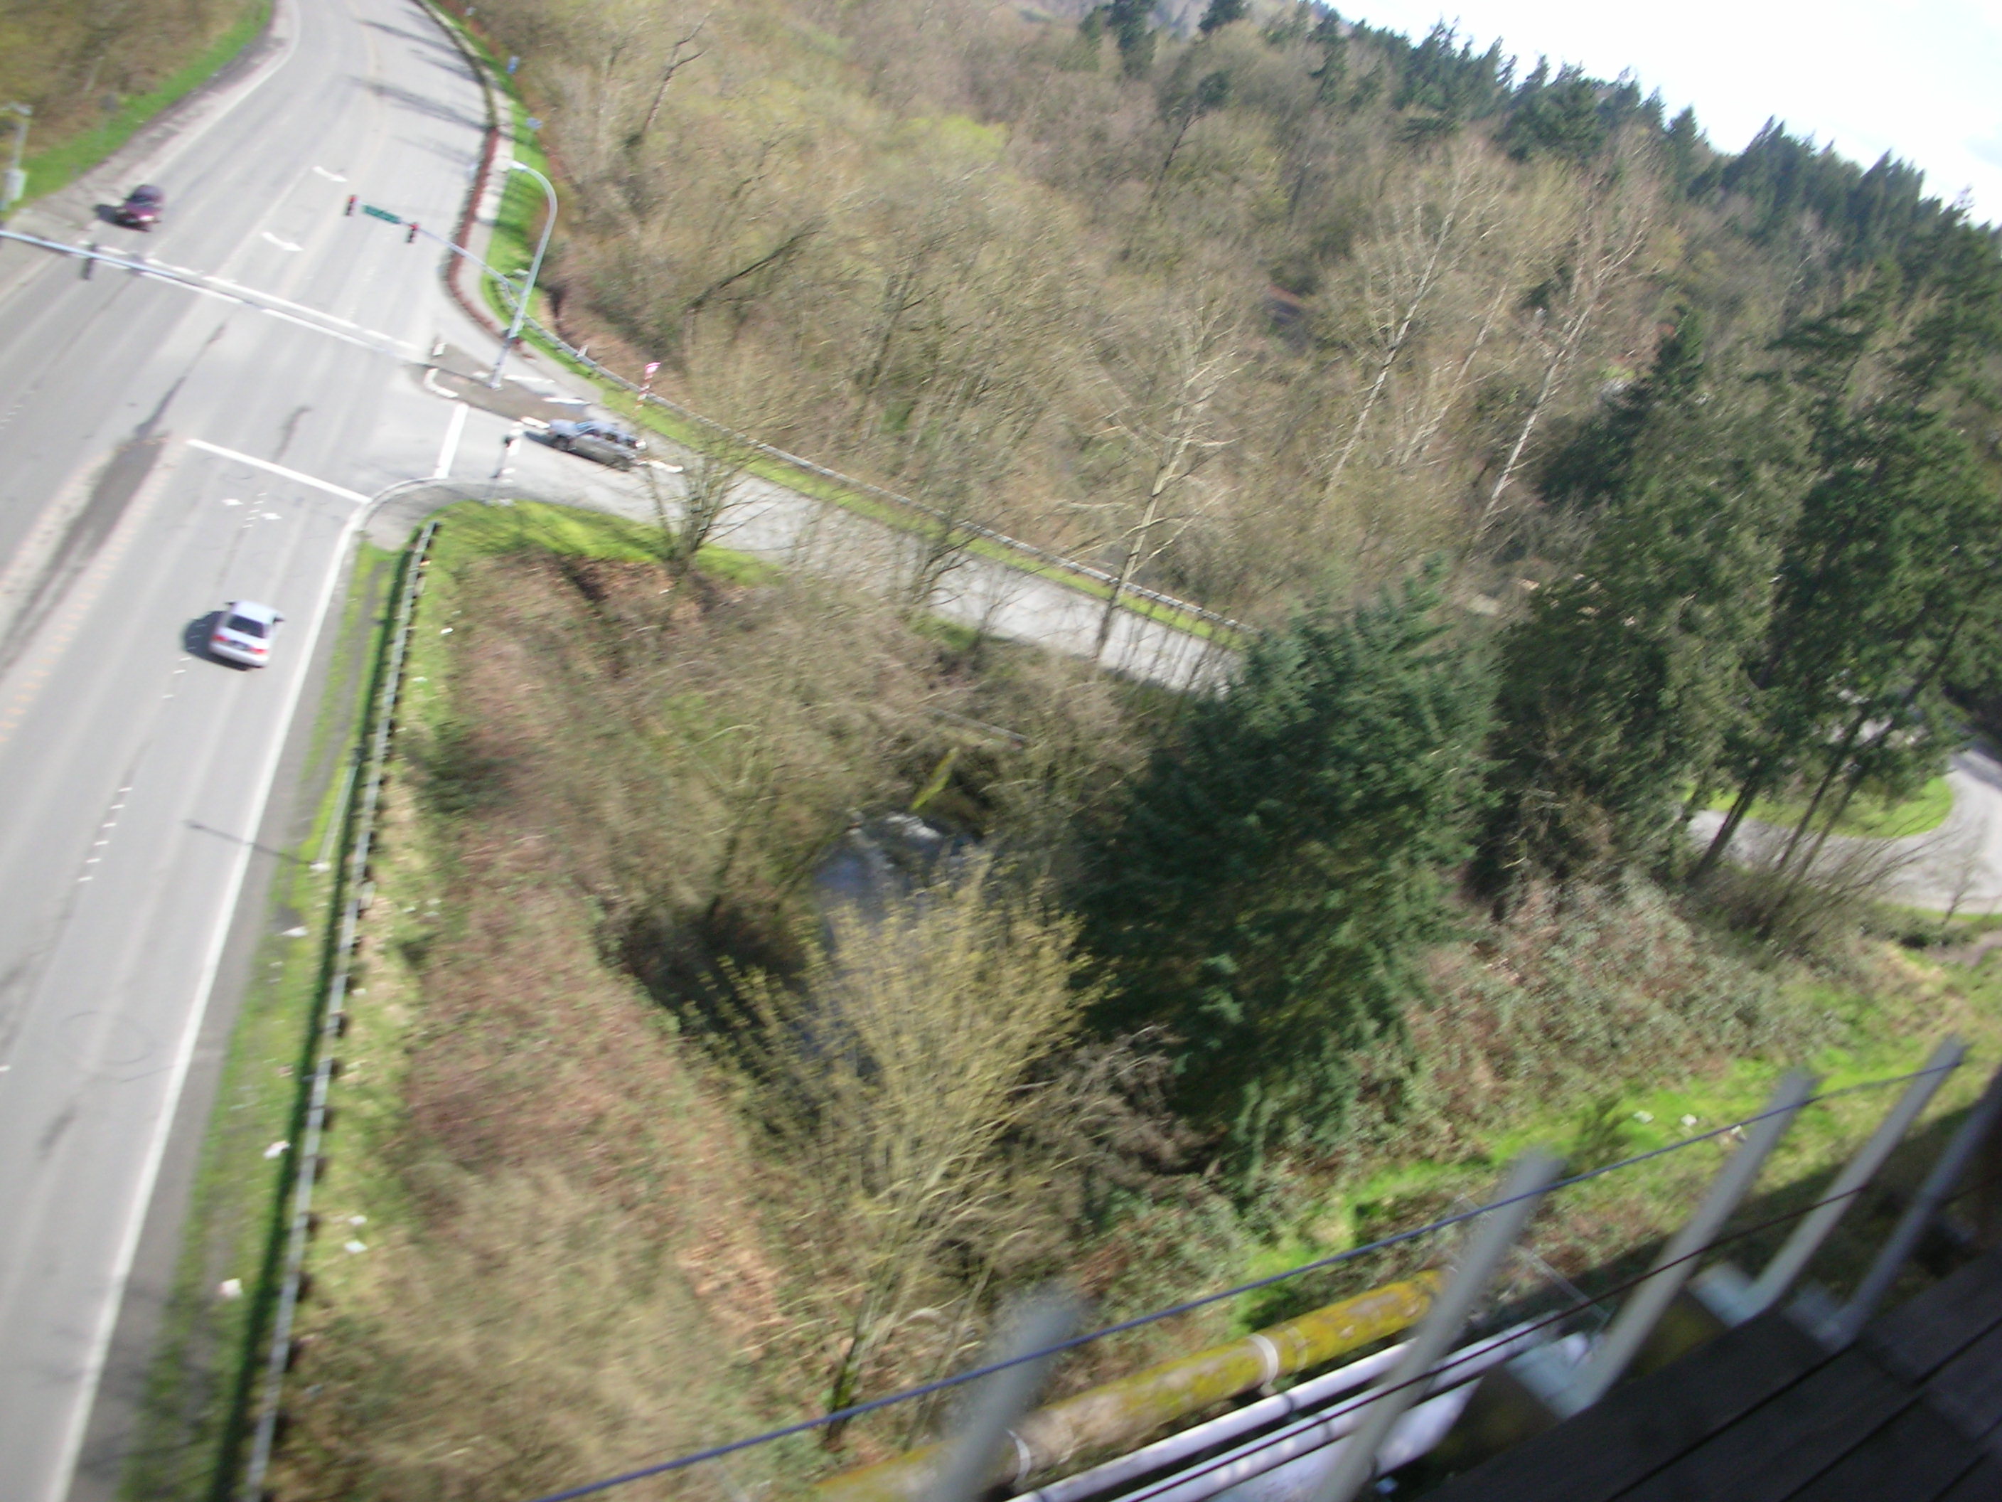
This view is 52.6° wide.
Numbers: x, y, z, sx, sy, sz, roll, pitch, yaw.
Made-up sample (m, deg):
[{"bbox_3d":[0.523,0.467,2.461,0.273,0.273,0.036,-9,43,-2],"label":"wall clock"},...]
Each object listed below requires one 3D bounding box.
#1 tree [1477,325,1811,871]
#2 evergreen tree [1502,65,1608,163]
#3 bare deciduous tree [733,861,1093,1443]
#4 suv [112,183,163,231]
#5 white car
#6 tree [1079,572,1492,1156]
[{"bbox_3d":[31.632,-6.538,100.060,12.000,27.000,12.000,28,20,15],"label":"tree"},{"bbox_3d":[80.694,-92.792,295.429,12.000,17.500,12.000,25,19,6],"label":"evergreen tree"},{"bbox_3d":[-3.314,9.106,46.826,7.200,15.000,7.200,24,19,4],"label":"bare deciduous tree"},{"bbox_3d":[-46.290,-29.563,109.686,1.830,1.640,4.600,15,21,-22],"label":"suv"},{"bbox_3d":[-24.952,-4.394,67.513,1.760,1.420,4.600,16,20,-19],"label":"white car"},{"bbox_3d":[9.468,3.694,66.780,10.500,21.000,10.500,26,19,9],"label":"tree"}]

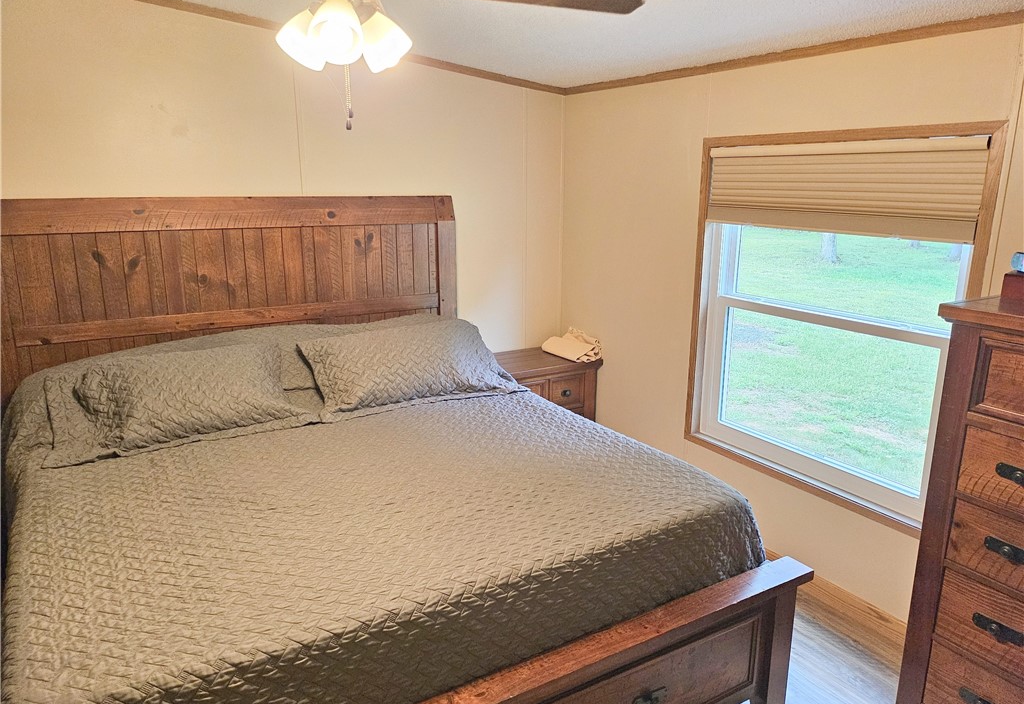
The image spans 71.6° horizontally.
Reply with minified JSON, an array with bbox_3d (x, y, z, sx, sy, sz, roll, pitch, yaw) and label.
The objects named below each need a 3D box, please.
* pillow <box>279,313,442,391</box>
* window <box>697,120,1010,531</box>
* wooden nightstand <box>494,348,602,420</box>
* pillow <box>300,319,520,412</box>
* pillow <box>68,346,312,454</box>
[{"bbox_3d":[-0.698,-0.020,3.506,0.840,0.370,0.170,-8,-16,-30],"label":"pillow"},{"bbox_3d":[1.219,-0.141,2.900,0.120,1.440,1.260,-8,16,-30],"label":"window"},{"bbox_3d":[0.103,0.400,4.108,0.690,0.730,0.450,-8,16,-30],"label":"wooden nightstand"},{"bbox_3d":[-0.485,0.053,3.320,0.880,0.180,0.410,-8,60,-30],"label":"pillow"},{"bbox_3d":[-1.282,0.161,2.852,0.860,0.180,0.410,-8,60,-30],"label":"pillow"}]

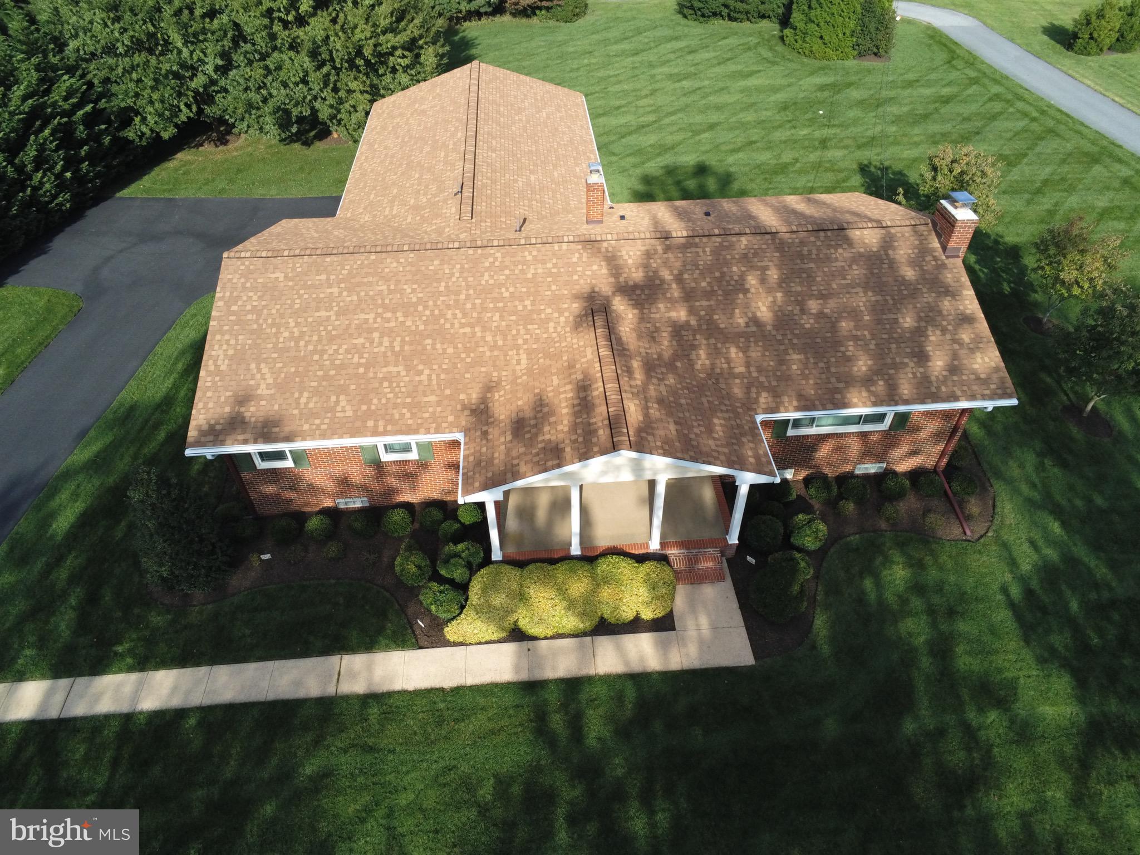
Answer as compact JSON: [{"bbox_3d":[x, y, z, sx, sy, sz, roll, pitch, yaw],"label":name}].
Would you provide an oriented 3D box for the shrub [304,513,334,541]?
[{"bbox_3d":[-6.074,2.401,18.324,0.690,0.680,0.690,-4,44,-2],"label":"shrub"}]

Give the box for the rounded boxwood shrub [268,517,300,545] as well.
[{"bbox_3d":[-6.831,2.461,18.133,0.720,0.625,0.720,-3,44,-2],"label":"rounded boxwood shrub"}]

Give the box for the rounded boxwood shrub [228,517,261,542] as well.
[{"bbox_3d":[-7.885,2.457,18.354,0.740,0.620,0.740,-4,44,-2],"label":"rounded boxwood shrub"}]

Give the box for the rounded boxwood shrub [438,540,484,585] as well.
[{"bbox_3d":[-2.474,3.059,17.192,1.042,0.912,1.042,-3,44,-2],"label":"rounded boxwood shrub"}]

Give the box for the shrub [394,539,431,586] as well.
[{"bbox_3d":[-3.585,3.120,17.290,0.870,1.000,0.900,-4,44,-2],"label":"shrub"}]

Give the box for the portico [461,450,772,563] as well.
[{"bbox_3d":[0.946,0.829,16.717,6.500,3.550,2.580,-3,44,-2],"label":"portico"}]

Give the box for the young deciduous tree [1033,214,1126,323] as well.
[{"bbox_3d":[15.311,-4.747,23.155,2.550,3.640,2.550,-3,44,-2],"label":"young deciduous tree"}]

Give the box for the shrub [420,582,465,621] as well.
[{"bbox_3d":[-2.784,3.793,16.568,0.931,0.721,0.931,-3,44,-2],"label":"shrub"}]

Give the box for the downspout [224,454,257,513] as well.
[{"bbox_3d":[-7.849,1.211,17.906,0.100,2.750,0.085,-3,44,-2],"label":"downspout"}]

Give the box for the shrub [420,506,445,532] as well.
[{"bbox_3d":[-3.341,2.234,18.458,0.640,0.640,0.640,-4,44,-2],"label":"shrub"}]

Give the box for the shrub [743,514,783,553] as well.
[{"bbox_3d":[4.553,2.501,17.815,0.940,0.880,0.940,-4,44,-2],"label":"shrub"}]

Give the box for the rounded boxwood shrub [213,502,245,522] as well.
[{"bbox_3d":[-8.412,2.154,18.710,0.700,0.580,0.700,-4,44,-2],"label":"rounded boxwood shrub"}]

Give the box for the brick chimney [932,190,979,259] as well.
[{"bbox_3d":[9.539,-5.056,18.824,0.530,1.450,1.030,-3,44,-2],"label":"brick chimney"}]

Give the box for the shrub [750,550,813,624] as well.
[{"bbox_3d":[4.592,3.467,16.513,1.400,1.300,1.500,-4,44,-2],"label":"shrub"}]

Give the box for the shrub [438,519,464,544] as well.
[{"bbox_3d":[-2.863,2.510,18.176,0.620,0.620,0.620,-4,44,-2],"label":"shrub"}]

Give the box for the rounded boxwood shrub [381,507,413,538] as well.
[{"bbox_3d":[-4.155,2.281,18.226,0.743,0.667,0.743,-3,44,-2],"label":"rounded boxwood shrub"}]

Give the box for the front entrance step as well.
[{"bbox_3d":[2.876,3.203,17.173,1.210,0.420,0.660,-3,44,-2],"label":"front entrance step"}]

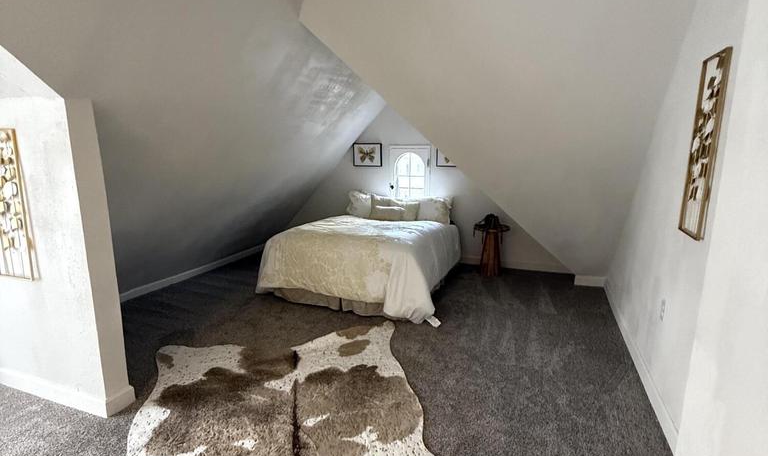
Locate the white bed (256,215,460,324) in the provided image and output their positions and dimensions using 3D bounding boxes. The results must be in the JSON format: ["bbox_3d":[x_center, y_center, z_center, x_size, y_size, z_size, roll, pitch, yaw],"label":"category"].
[{"bbox_3d":[-0.111,0.275,4.819,1.670,0.670,2.100,5,11,21],"label":"white bed"}]

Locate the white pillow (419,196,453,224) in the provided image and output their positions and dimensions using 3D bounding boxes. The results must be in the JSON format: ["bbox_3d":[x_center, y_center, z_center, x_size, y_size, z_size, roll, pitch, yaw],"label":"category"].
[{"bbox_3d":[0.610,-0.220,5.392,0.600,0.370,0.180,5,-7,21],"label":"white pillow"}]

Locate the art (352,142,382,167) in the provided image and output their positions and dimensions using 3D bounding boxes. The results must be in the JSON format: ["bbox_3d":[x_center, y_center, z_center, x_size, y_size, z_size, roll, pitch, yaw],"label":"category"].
[{"bbox_3d":[-0.230,-1.038,5.918,0.450,0.325,0.025,5,11,21],"label":"art"}]

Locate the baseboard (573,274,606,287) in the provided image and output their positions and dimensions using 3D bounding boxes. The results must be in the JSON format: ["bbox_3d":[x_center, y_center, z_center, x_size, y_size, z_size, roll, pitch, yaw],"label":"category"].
[{"bbox_3d":[2.348,0.608,4.713,0.315,0.120,0.020,5,11,21],"label":"baseboard"}]

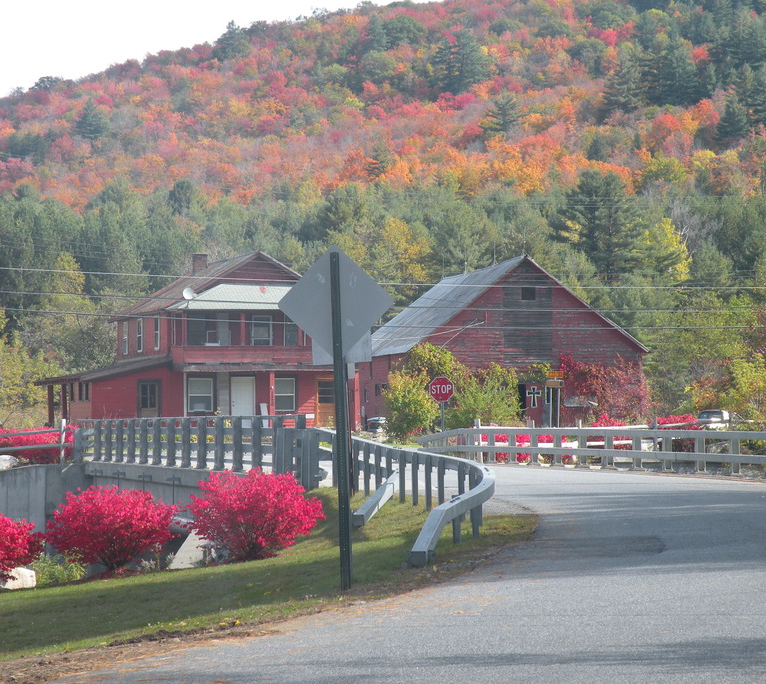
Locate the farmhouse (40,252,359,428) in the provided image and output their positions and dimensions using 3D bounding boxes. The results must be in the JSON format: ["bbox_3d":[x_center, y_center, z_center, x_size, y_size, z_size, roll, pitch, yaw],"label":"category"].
[{"bbox_3d":[-7.840,0.180,138.800,10.800,7.400,13.800,0,-1,-14],"label":"farmhouse"}]

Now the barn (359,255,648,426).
[{"bbox_3d":[4.420,0.560,150.800,10.200,7.700,20.500,0,-1,-8],"label":"barn"}]

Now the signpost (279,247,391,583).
[{"bbox_3d":[-0.377,0.674,30.380,1.035,3.070,0.090,-2,-1,0],"label":"signpost"}]

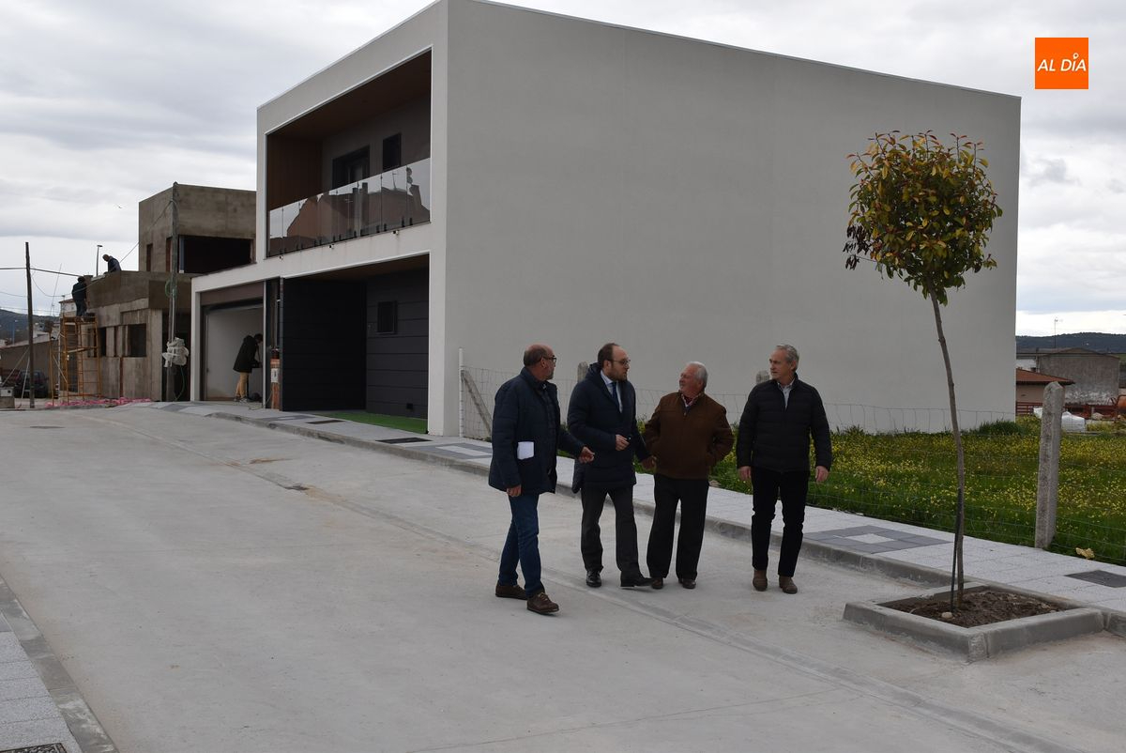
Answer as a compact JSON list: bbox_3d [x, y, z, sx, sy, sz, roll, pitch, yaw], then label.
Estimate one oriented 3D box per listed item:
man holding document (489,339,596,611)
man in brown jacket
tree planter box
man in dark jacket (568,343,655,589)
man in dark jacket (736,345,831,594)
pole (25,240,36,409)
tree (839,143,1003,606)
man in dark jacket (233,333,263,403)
[{"bbox_3d":[-0.156,0.667,7.660,0.640,1.760,0.540,1,1,27],"label":"man holding document"},{"bbox_3d":[0.921,0.722,8.220,0.630,1.650,0.430,1,1,6],"label":"man in brown jacket"},{"bbox_3d":[2.640,1.545,7.260,1.310,0.130,0.950,0,3,-33],"label":"tree planter box"},{"bbox_3d":[0.351,0.644,8.180,0.620,1.770,0.460,0,1,-36],"label":"man in dark jacket"},{"bbox_3d":[1.608,0.666,8.200,0.670,1.790,0.420,1,1,2],"label":"man in dark jacket"},{"bbox_3d":[-19.634,-1.883,41.500,0.170,6.100,0.170,-2,0,-33],"label":"pole"},{"bbox_3d":[2.347,-0.049,7.350,1.030,3.100,1.000,1,1,18],"label":"tree"},{"bbox_3d":[-7.493,-0.202,26.900,0.760,1.640,0.520,1,1,6],"label":"man in dark jacket"}]

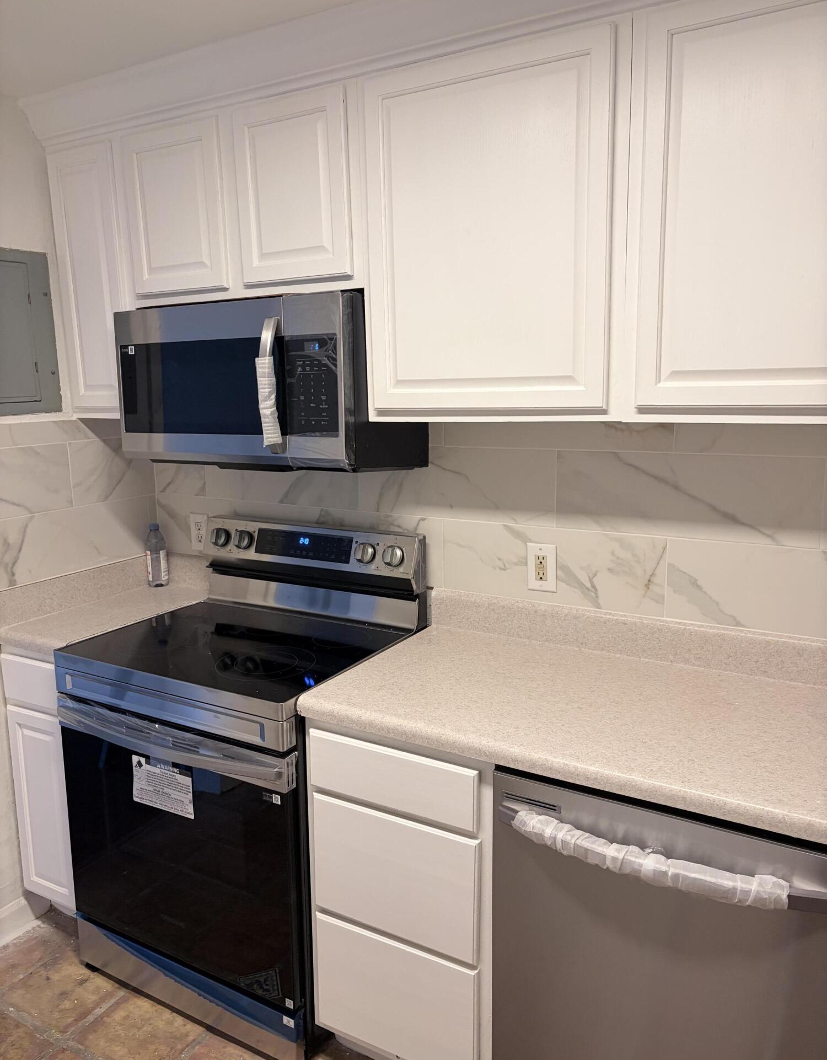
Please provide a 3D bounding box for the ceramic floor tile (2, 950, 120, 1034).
[{"bbox_3d":[-0.935,1.259,2.297,0.290,0.014,0.290,5,12,30],"label":"ceramic floor tile"}]

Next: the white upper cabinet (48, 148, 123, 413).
[{"bbox_3d":[-0.830,-0.728,2.473,0.304,0.761,0.338,5,12,30],"label":"white upper cabinet"}]

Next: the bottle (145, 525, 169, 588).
[{"bbox_3d":[-0.854,0.085,2.760,0.071,0.211,0.071,5,12,30],"label":"bottle"}]

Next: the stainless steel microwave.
[{"bbox_3d":[-0.390,-0.377,2.224,0.756,0.430,0.421,5,12,30],"label":"stainless steel microwave"}]

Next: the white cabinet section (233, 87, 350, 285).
[{"bbox_3d":[-0.210,-0.825,2.089,0.339,0.412,0.323,5,12,30],"label":"white cabinet section"}]

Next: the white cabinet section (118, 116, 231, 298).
[{"bbox_3d":[-0.542,-0.853,2.281,0.346,0.412,0.323,5,12,30],"label":"white cabinet section"}]

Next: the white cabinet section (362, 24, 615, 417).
[{"bbox_3d":[0.220,-0.636,1.870,0.559,0.721,0.323,5,12,30],"label":"white cabinet section"}]

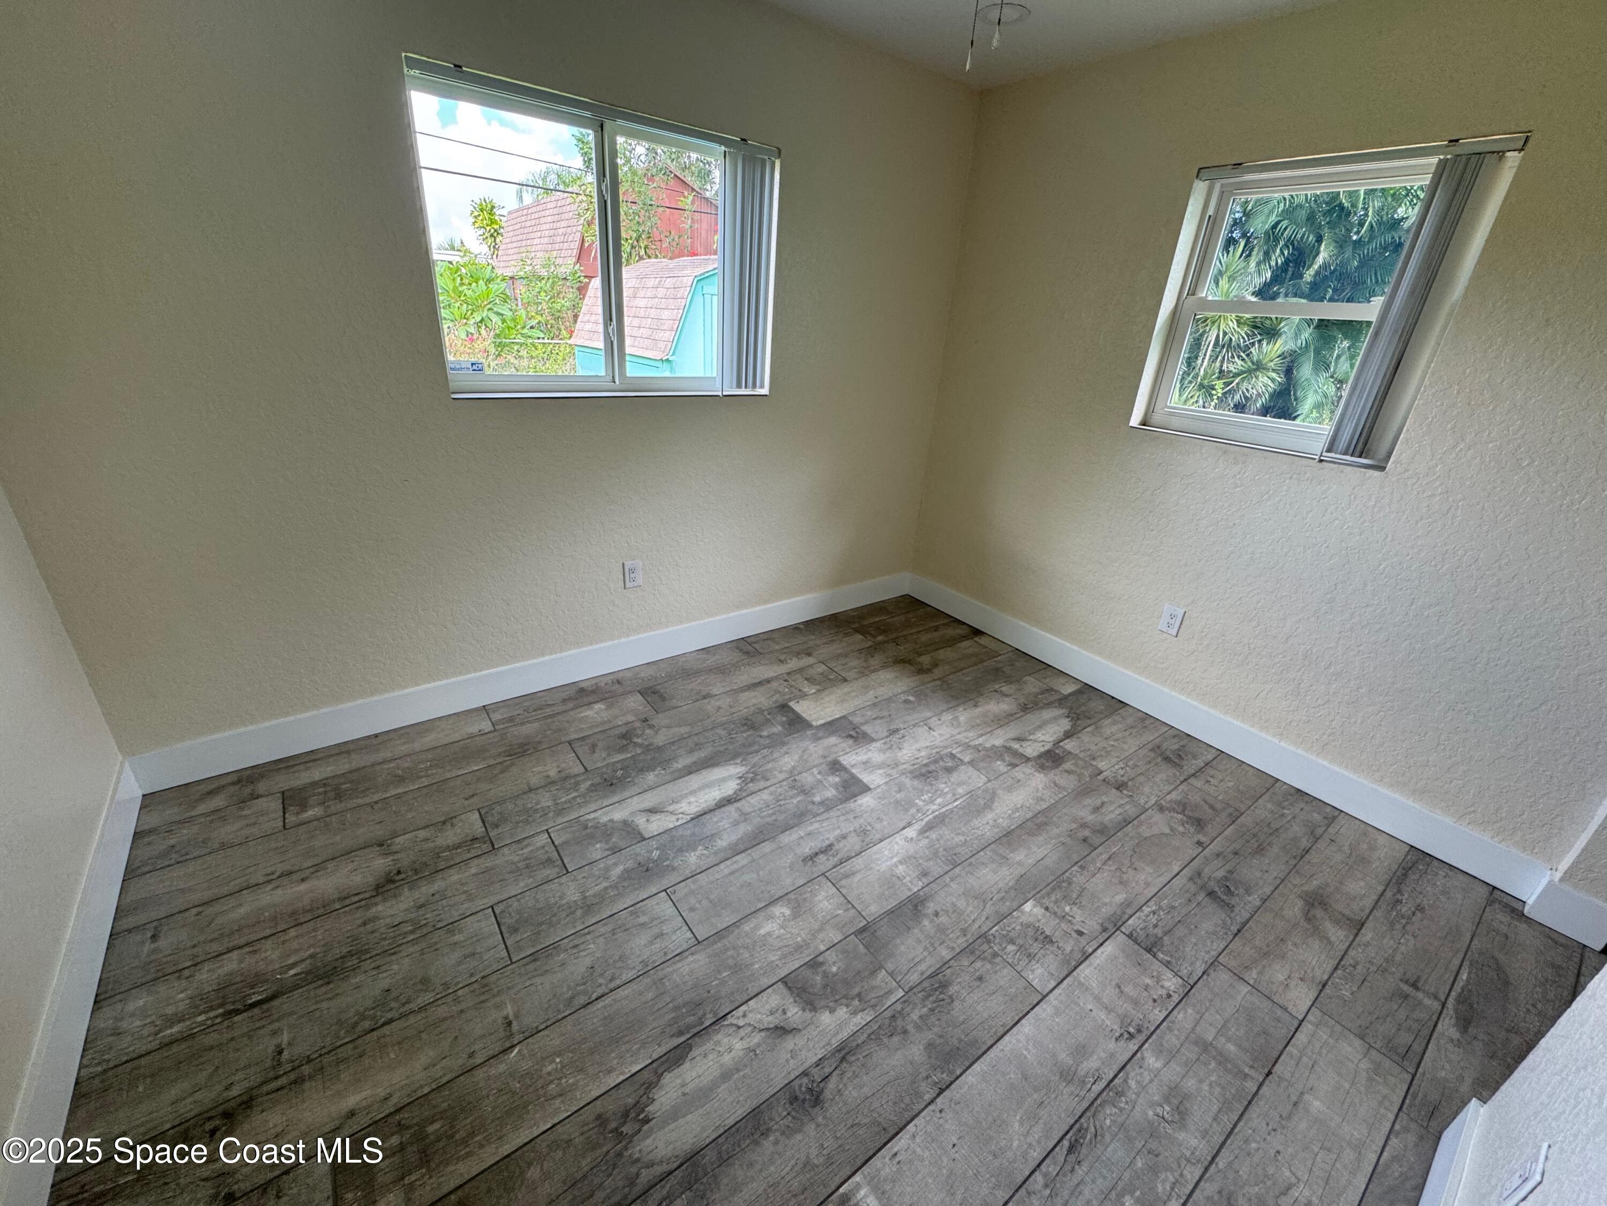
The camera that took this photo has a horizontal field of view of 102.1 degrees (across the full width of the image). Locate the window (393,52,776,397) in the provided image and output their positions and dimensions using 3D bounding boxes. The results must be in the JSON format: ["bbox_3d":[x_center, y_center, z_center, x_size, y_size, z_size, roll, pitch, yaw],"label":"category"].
[{"bbox_3d":[-0.643,-1.208,2.320,1.243,0.898,0.115,-14,29,-35],"label":"window"}]

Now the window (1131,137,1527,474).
[{"bbox_3d":[1.649,-0.980,2.194,0.115,0.885,0.834,-14,29,-35],"label":"window"}]

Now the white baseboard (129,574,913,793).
[{"bbox_3d":[-0.704,0.206,2.905,3.304,0.135,0.016,-14,29,-35],"label":"white baseboard"}]

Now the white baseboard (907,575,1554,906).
[{"bbox_3d":[1.412,0.364,2.893,0.016,0.131,2.648,-14,29,-35],"label":"white baseboard"}]

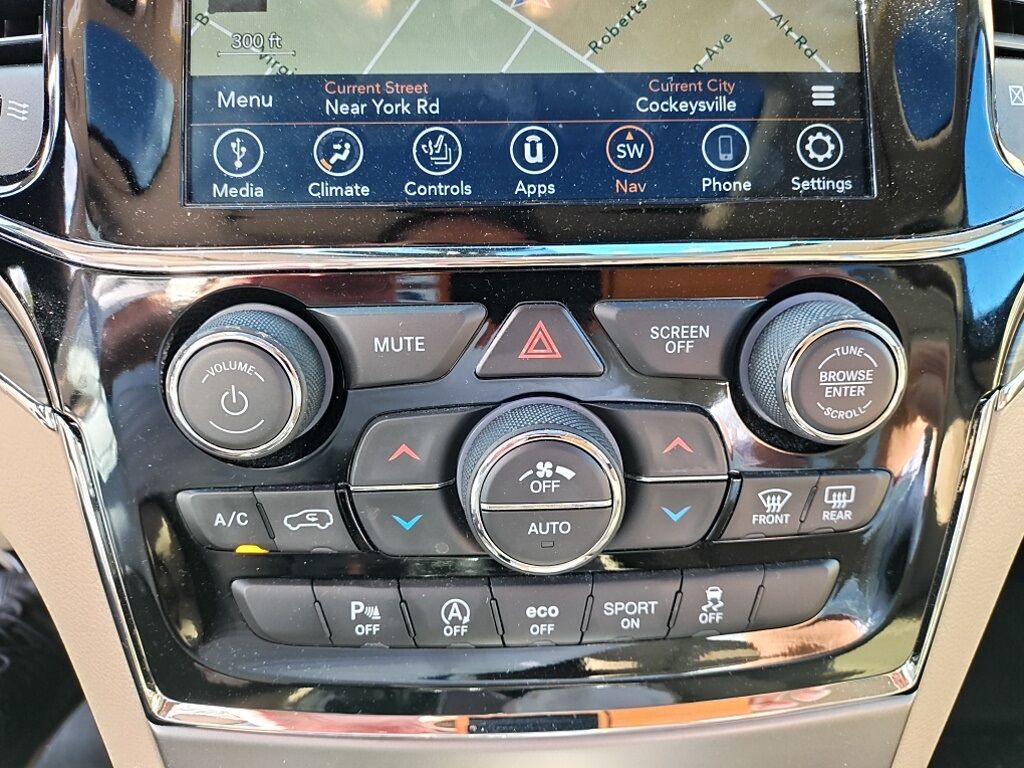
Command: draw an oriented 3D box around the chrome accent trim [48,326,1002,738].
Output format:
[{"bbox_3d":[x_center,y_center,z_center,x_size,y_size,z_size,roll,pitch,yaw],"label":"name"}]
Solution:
[{"bbox_3d":[0.007,0.049,0.206,0.250,0.110,0.022,-1,14,-2],"label":"chrome accent trim"}]

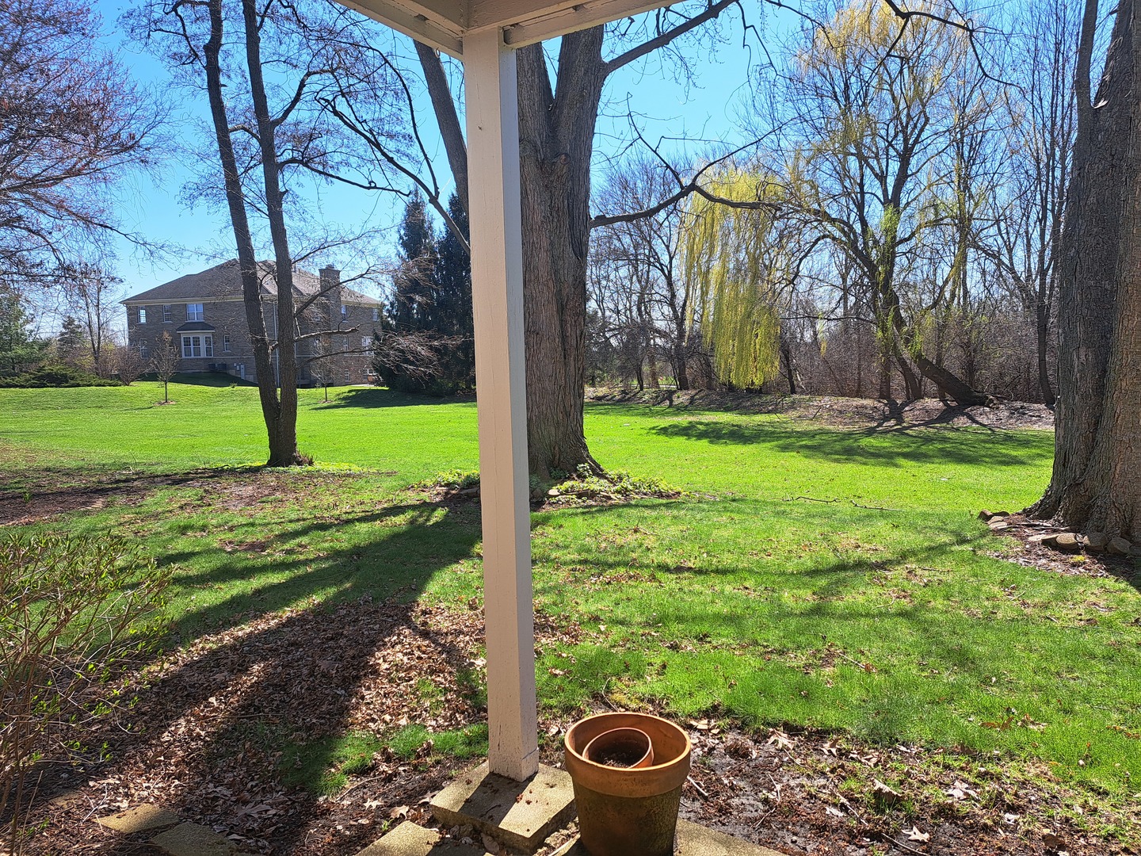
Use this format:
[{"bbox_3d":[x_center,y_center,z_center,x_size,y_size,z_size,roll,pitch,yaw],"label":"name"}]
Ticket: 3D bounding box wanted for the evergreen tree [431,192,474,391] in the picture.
[{"bbox_3d":[-6.608,-7.904,46.000,3.400,11.400,3.400,-2,5,-8],"label":"evergreen tree"}]

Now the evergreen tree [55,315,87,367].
[{"bbox_3d":[-44.208,-7.454,70.000,2.600,4.900,2.600,-5,6,-32],"label":"evergreen tree"}]

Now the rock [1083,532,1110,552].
[{"bbox_3d":[4.084,0.879,6.135,0.180,0.105,0.180,2,6,34],"label":"rock"}]

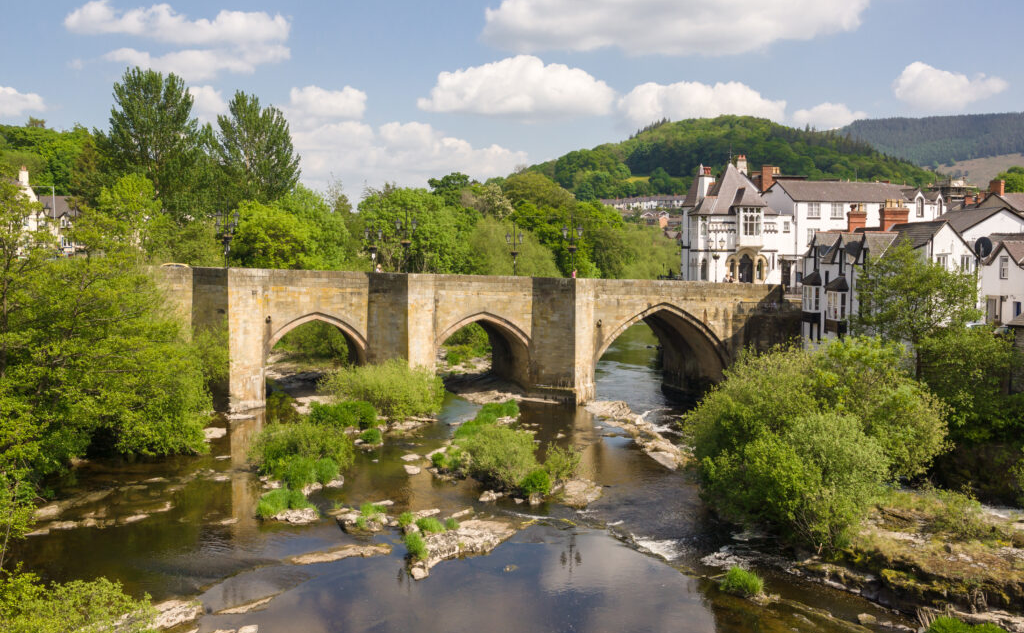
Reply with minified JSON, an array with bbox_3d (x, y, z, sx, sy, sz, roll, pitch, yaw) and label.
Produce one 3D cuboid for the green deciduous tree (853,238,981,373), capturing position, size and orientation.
[{"bbox_3d":[17.501,-0.178,48.000,5.400,6.500,5.000,0,2,0],"label":"green deciduous tree"}]

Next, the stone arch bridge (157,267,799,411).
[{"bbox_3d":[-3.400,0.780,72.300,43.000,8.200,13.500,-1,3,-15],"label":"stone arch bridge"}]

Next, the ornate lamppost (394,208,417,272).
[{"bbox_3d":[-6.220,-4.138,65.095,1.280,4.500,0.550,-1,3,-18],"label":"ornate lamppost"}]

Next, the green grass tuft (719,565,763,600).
[{"bbox_3d":[5.482,6.299,26.500,1.050,0.650,0.950,0,2,0],"label":"green grass tuft"}]

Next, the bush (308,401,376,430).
[{"bbox_3d":[-8.039,4.590,52.927,3.150,1.350,2.200,0,2,0],"label":"bush"}]

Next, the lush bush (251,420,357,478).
[{"bbox_3d":[-7.852,4.804,41.382,3.950,2.000,3.200,0,2,0],"label":"lush bush"}]

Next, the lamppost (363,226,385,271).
[{"bbox_3d":[-9.675,-4.261,77.500,1.350,4.600,0.700,-1,3,-15],"label":"lamppost"}]

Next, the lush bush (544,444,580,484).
[{"bbox_3d":[1.785,5.300,40.000,1.400,1.400,1.300,0,2,0],"label":"lush bush"}]

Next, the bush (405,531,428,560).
[{"bbox_3d":[-2.393,5.763,27.800,0.620,0.650,0.600,0,2,0],"label":"bush"}]

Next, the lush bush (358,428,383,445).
[{"bbox_3d":[-6.403,5.430,50.200,1.080,0.750,0.950,0,2,0],"label":"lush bush"}]

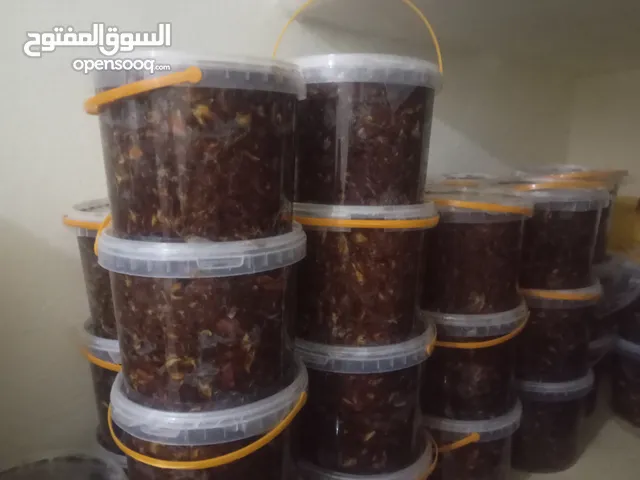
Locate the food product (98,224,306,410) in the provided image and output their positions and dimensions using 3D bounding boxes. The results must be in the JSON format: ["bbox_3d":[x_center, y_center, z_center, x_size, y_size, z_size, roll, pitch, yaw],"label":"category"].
[{"bbox_3d":[-0.128,0.069,0.596,0.226,0.174,0.226,0,9,0],"label":"food product"}]

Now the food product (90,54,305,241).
[{"bbox_3d":[-0.127,-0.097,0.580,0.228,0.175,0.228,0,9,0],"label":"food product"}]

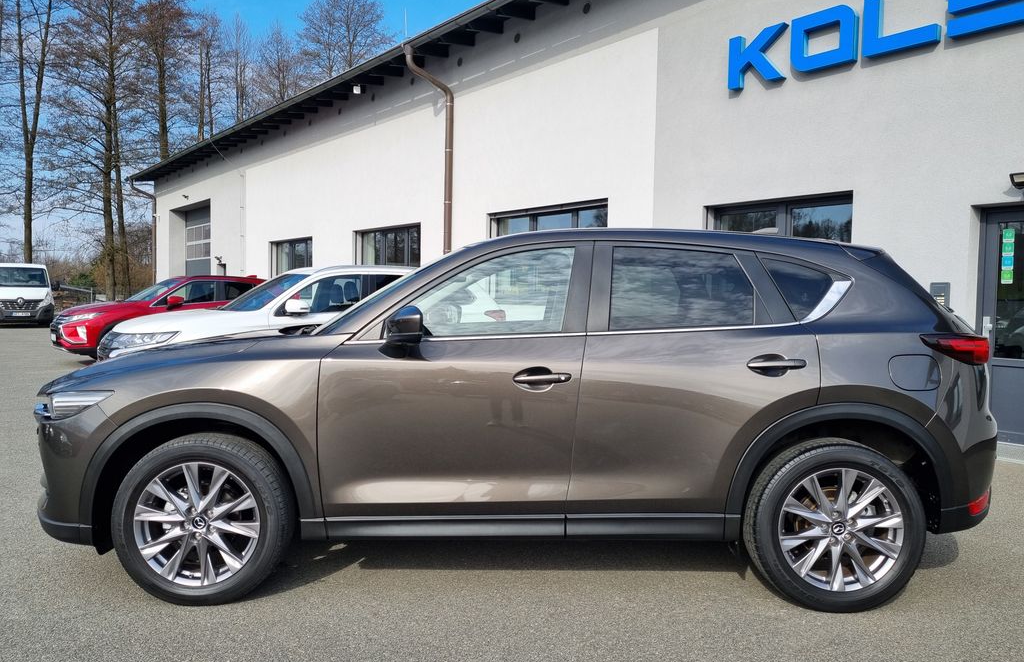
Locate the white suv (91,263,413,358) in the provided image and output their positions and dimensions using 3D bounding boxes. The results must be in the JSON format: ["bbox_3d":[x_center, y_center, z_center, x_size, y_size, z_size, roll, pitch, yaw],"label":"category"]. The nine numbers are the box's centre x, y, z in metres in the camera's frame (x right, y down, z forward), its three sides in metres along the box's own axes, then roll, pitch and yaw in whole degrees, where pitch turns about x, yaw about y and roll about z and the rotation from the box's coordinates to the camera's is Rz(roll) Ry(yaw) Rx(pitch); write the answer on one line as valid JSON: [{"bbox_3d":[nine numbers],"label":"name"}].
[{"bbox_3d":[-2.431,0.009,9.661,4.695,1.700,1.810,-1,3,-36],"label":"white suv"}]

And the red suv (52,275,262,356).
[{"bbox_3d":[-6.396,-0.282,15.056,4.405,1.685,1.805,-1,3,-40],"label":"red suv"}]

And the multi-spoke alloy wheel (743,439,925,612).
[{"bbox_3d":[1.390,0.836,3.358,0.730,0.720,0.235,1,2,-1],"label":"multi-spoke alloy wheel"}]

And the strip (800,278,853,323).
[{"bbox_3d":[1.360,-0.128,3.330,0.243,0.200,0.080,1,-6,-1],"label":"strip"}]

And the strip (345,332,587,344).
[{"bbox_3d":[-0.197,0.029,3.257,1.025,0.024,0.025,-2,2,0],"label":"strip"}]

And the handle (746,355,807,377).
[{"bbox_3d":[1.113,0.145,3.234,0.249,0.089,0.060,1,2,-1],"label":"handle"}]

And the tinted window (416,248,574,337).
[{"bbox_3d":[-0.099,-0.176,3.337,0.760,0.421,0.090,1,-10,-1],"label":"tinted window"}]

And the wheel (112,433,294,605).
[{"bbox_3d":[-1.307,0.789,3.289,0.730,0.720,0.235,1,2,-1],"label":"wheel"}]

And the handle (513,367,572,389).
[{"bbox_3d":[0.127,0.198,3.202,0.243,0.080,0.060,1,2,-1],"label":"handle"}]

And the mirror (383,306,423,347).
[{"bbox_3d":[-0.433,-0.012,3.099,0.163,0.179,0.230,1,2,-1],"label":"mirror"}]

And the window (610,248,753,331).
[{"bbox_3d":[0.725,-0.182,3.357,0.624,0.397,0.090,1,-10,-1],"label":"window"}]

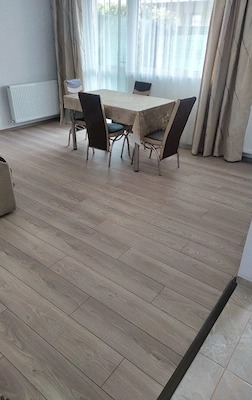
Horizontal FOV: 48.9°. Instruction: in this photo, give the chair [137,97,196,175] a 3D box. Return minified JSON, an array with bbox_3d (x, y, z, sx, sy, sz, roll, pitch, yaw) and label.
[{"bbox_3d":[0.449,-0.824,3.424,0.601,0.921,0.414,27,39,37],"label":"chair"}]

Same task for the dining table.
[{"bbox_3d":[-0.108,-1.017,3.887,1.290,0.768,0.775,24,37,33],"label":"dining table"}]

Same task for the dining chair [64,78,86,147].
[{"bbox_3d":[-0.605,-1.273,4.157,0.591,0.921,0.414,27,39,37],"label":"dining chair"}]

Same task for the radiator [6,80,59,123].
[{"bbox_3d":[-1.669,-1.861,5.199,0.108,0.621,1.054,21,36,30],"label":"radiator"}]

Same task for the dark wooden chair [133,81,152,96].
[{"bbox_3d":[0.038,-1.185,4.029,0.414,0.921,0.591,25,38,35],"label":"dark wooden chair"}]

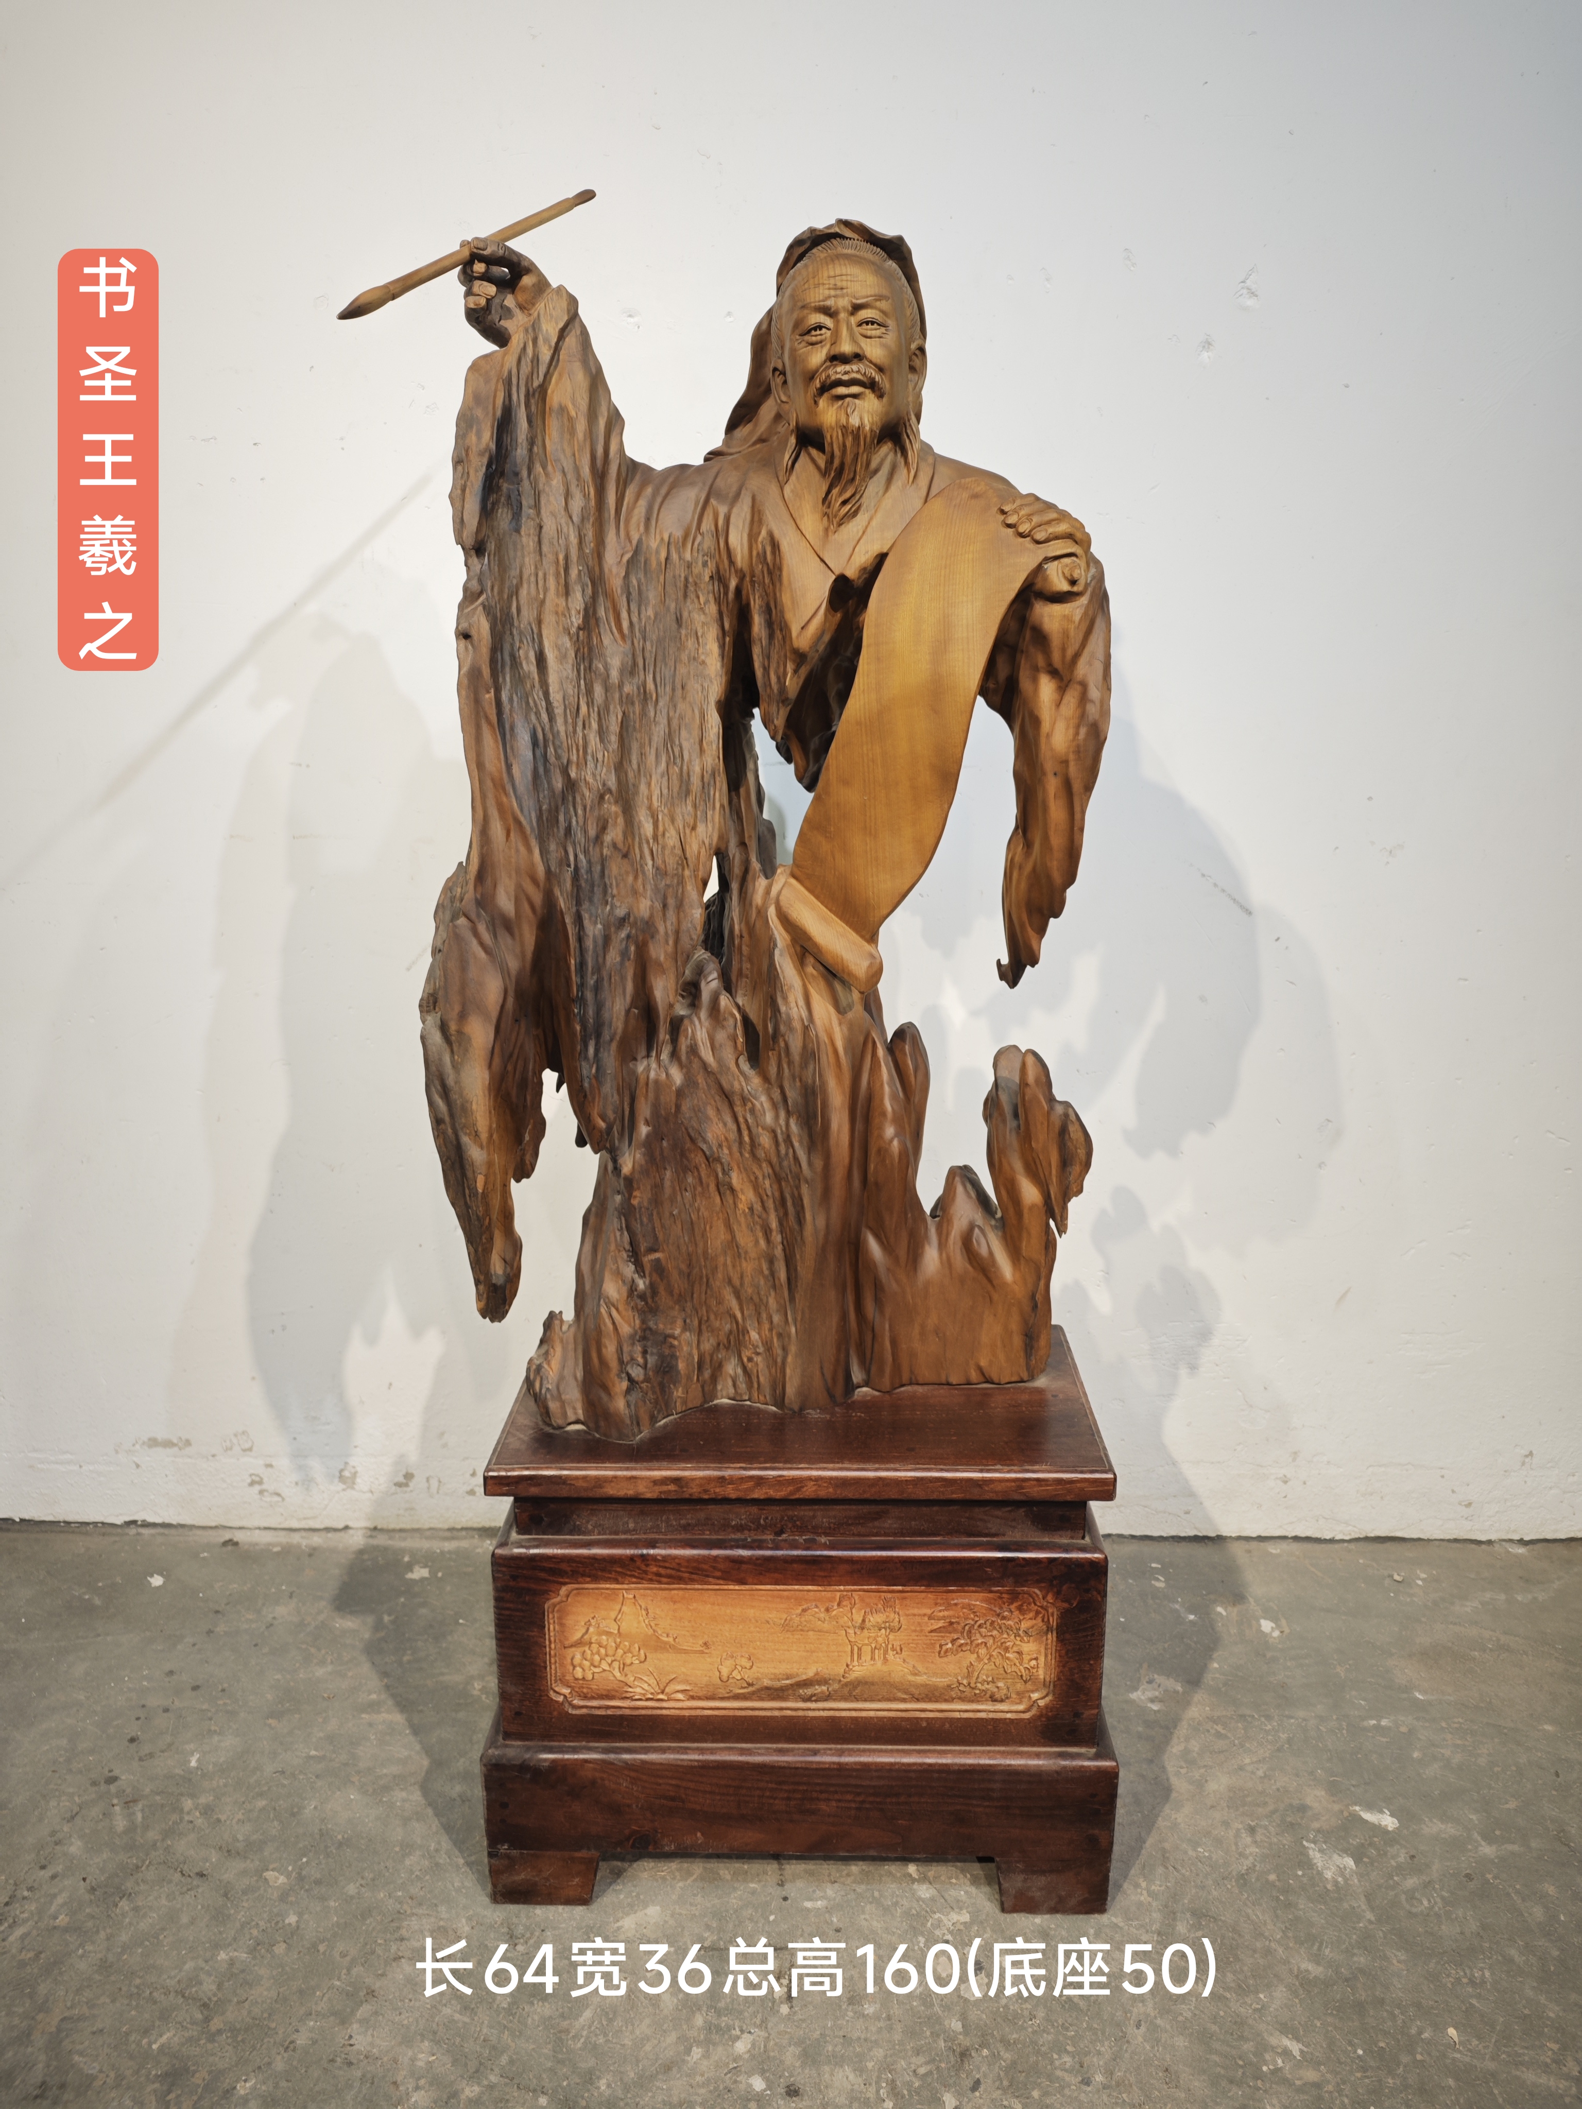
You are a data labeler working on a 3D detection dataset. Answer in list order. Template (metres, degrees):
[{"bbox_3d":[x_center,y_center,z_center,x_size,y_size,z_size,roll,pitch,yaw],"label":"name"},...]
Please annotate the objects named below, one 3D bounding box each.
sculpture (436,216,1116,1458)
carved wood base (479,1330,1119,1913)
[{"bbox_3d":[-0.028,-0.171,1.382,0.660,1.110,0.340,0,13,1],"label":"sculpture"},{"bbox_3d":[0.012,0.609,1.581,0.645,0.500,0.360,0,13,1],"label":"carved wood base"}]

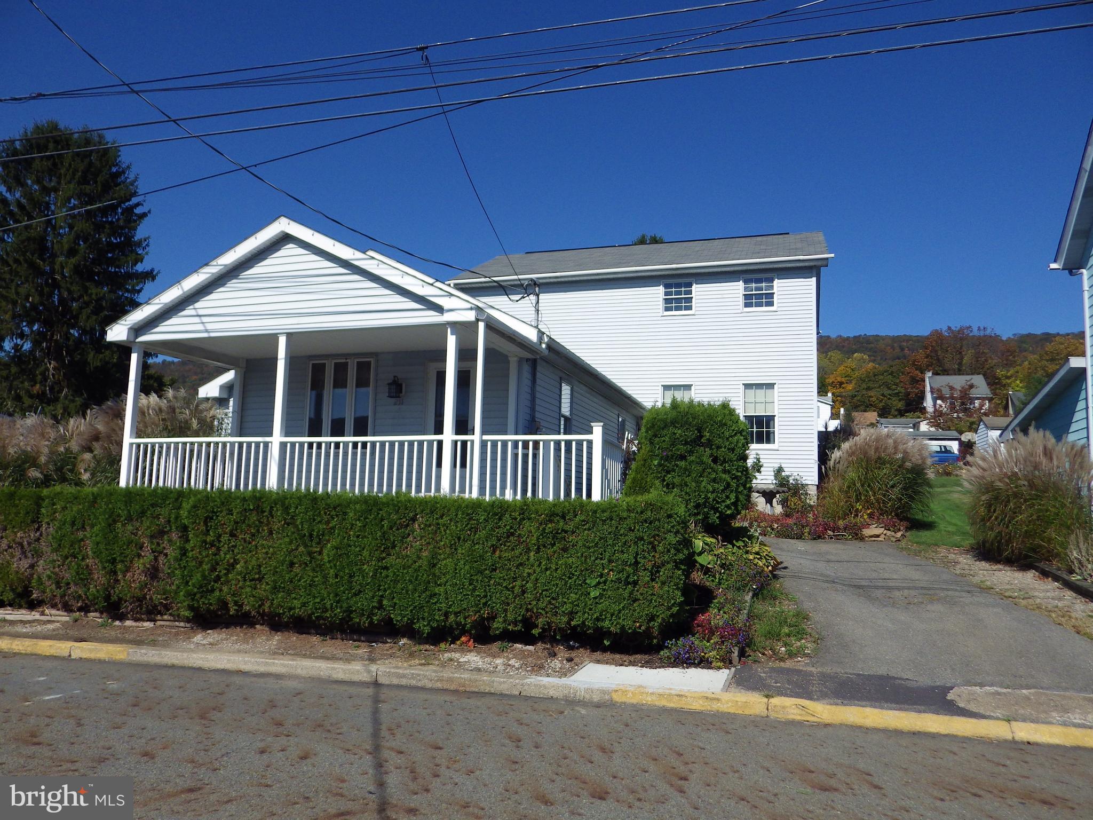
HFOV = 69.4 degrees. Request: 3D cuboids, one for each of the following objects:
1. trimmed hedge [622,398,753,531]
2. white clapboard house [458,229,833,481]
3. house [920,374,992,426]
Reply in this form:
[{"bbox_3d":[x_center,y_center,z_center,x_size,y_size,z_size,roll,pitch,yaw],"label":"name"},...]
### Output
[{"bbox_3d":[2.006,0.840,11.207,1.700,1.950,1.600,-1,-8,18],"label":"trimmed hedge"},{"bbox_3d":[3.084,-1.233,23.637,10.100,7.800,7.400,-1,-8,18],"label":"white clapboard house"},{"bbox_3d":[54.806,-1.477,105.000,7.600,6.900,7.000,0,-7,14],"label":"house"}]

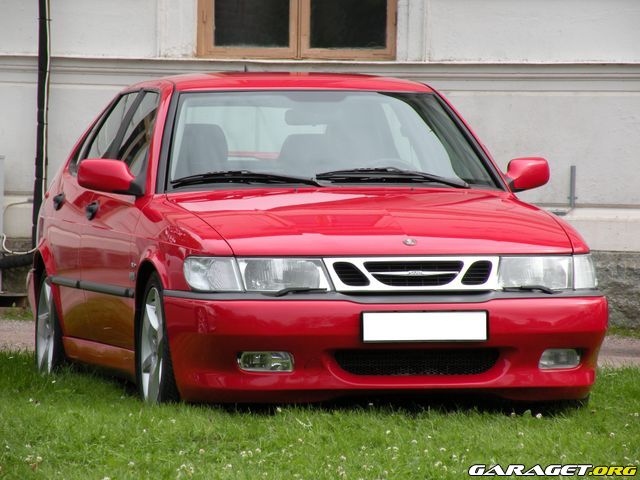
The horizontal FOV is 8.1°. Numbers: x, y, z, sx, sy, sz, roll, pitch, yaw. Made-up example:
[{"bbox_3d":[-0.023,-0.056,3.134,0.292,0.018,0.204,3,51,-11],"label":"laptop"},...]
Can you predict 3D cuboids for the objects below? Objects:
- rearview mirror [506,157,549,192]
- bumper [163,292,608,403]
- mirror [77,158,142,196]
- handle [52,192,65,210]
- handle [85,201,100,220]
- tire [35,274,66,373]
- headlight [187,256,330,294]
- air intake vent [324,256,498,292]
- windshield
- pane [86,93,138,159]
[{"bbox_3d":[0.831,-0.265,18.578,0.250,0.155,0.190,0,0,-13],"label":"rearview mirror"},{"bbox_3d":[0.314,0.399,16.985,1.710,0.410,0.650,0,0,-13],"label":"bumper"},{"bbox_3d":[-0.847,-0.252,18.197,0.250,0.155,0.190,0,0,-13],"label":"mirror"},{"bbox_3d":[-1.134,-0.167,19.486,0.055,0.080,0.200,0,0,-13],"label":"handle"},{"bbox_3d":[-0.943,-0.128,18.637,0.055,0.085,0.200,0,0,-13],"label":"handle"},{"bbox_3d":[-1.119,0.396,20.003,0.210,0.620,0.620,0,0,-13],"label":"tire"},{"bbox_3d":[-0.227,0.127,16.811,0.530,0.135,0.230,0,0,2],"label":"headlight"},{"bbox_3d":[0.356,0.124,16.794,0.670,0.140,0.120,0,0,-13],"label":"air intake vent"},{"bbox_3d":[0.016,-0.421,18.280,1.390,0.110,0.710,0,38,-13],"label":"windshield"},{"bbox_3d":[-0.905,-0.435,19.301,0.050,0.410,0.600,24,-5,-12],"label":"pane"}]

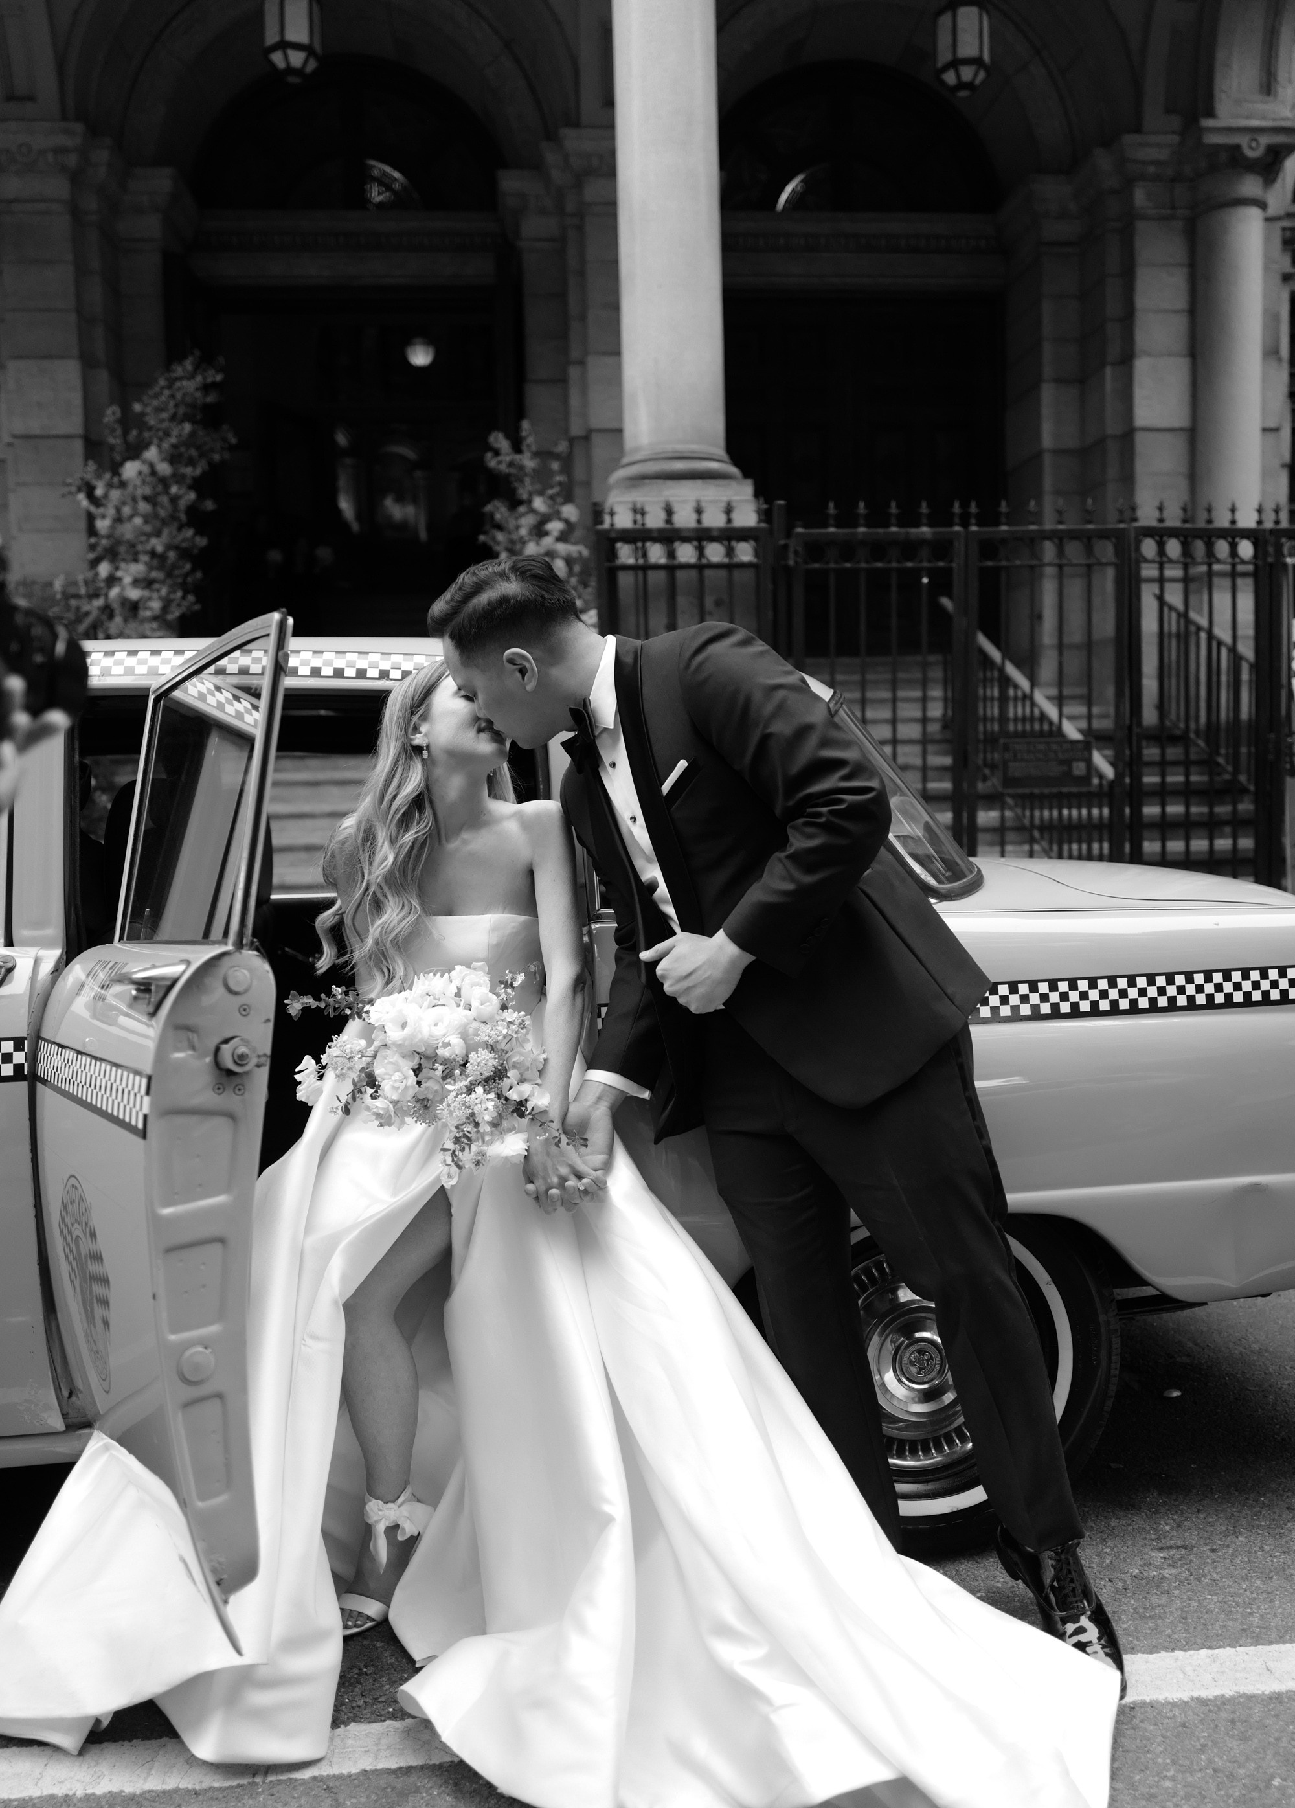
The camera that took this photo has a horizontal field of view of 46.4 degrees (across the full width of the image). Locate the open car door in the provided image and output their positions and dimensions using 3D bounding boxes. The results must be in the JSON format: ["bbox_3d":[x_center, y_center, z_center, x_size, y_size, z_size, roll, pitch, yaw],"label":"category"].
[{"bbox_3d":[-0.680,0.257,2.068,0.170,1.190,0.898,-4,5,-29],"label":"open car door"}]

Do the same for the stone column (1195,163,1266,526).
[{"bbox_3d":[3.781,-3.522,9.821,0.460,2.568,0.460,-2,5,-5],"label":"stone column"}]

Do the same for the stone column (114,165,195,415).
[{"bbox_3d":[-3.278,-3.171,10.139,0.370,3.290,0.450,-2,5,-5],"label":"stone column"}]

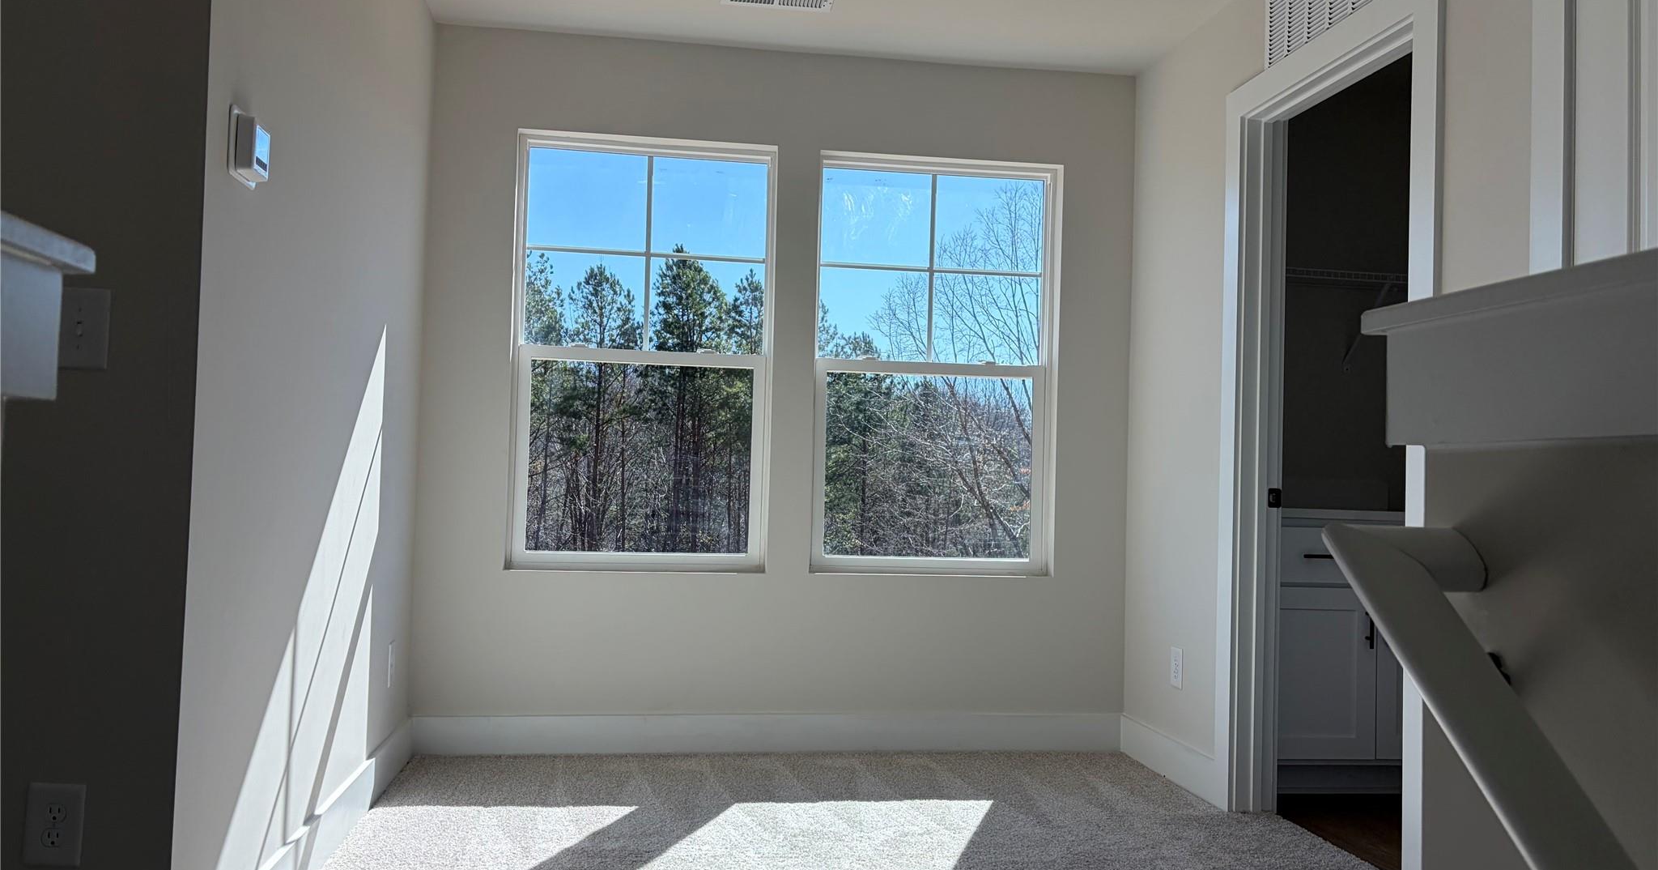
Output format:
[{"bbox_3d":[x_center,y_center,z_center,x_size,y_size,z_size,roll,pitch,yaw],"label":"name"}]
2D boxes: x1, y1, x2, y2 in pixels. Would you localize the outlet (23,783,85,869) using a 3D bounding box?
[{"bbox_3d":[-1.209,0.610,1.943,0.082,0.124,0.008,2,-2,-9],"label":"outlet"}]

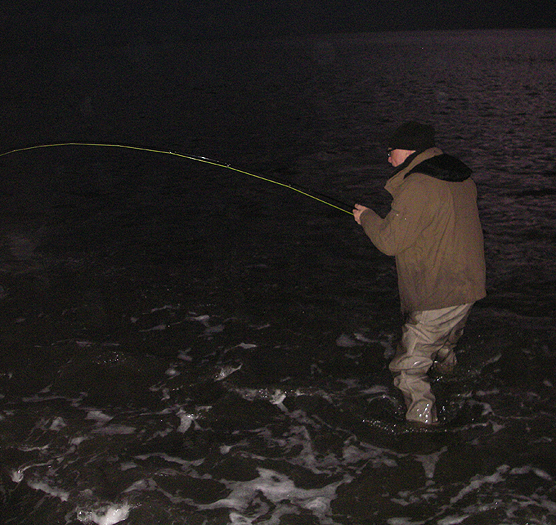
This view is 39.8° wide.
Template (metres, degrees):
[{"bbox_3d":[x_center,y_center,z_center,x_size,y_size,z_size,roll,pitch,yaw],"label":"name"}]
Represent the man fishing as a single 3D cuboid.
[{"bbox_3d":[0.730,0.115,4.030,0.680,1.700,0.620,8,19,31],"label":"man fishing"}]

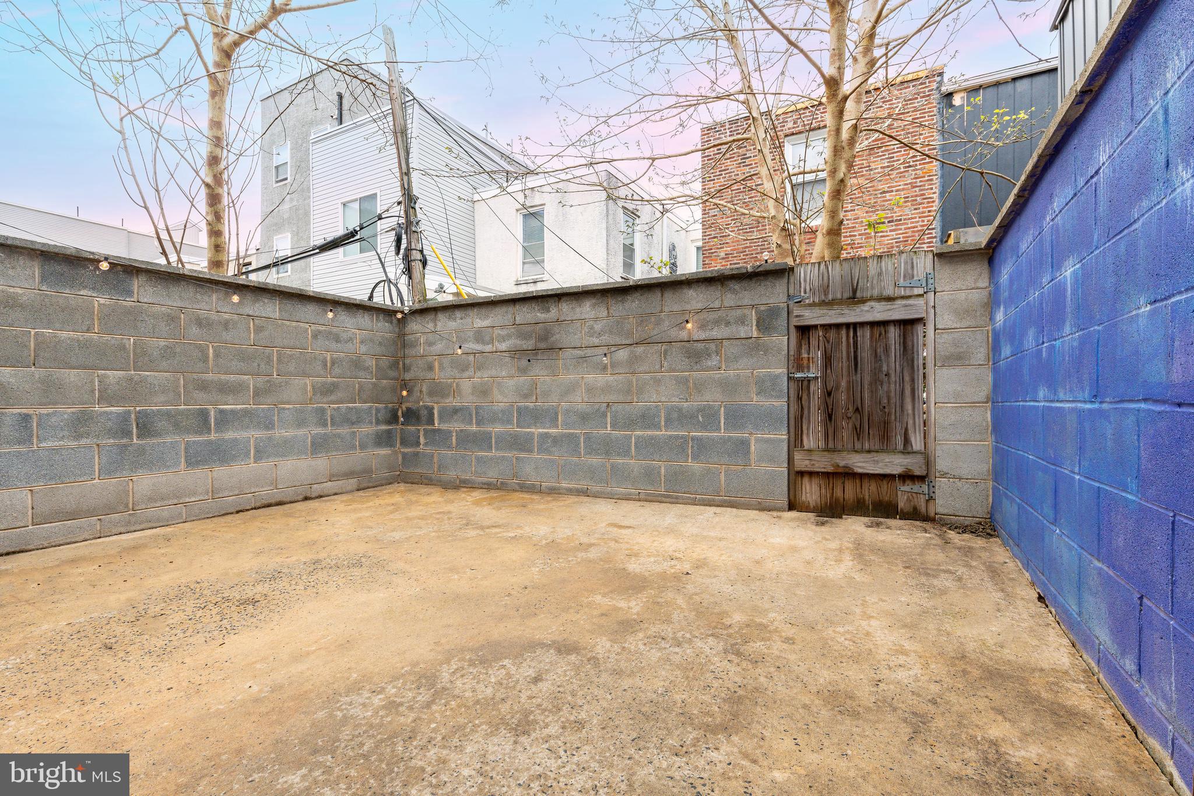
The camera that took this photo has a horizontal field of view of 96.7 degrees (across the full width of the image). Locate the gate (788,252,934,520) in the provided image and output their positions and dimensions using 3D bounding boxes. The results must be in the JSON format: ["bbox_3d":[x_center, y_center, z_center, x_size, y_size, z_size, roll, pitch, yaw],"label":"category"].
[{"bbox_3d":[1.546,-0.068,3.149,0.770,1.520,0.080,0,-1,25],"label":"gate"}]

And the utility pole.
[{"bbox_3d":[-2.462,-2.148,7.030,0.210,5.777,0.210,-7,-2,25],"label":"utility pole"}]

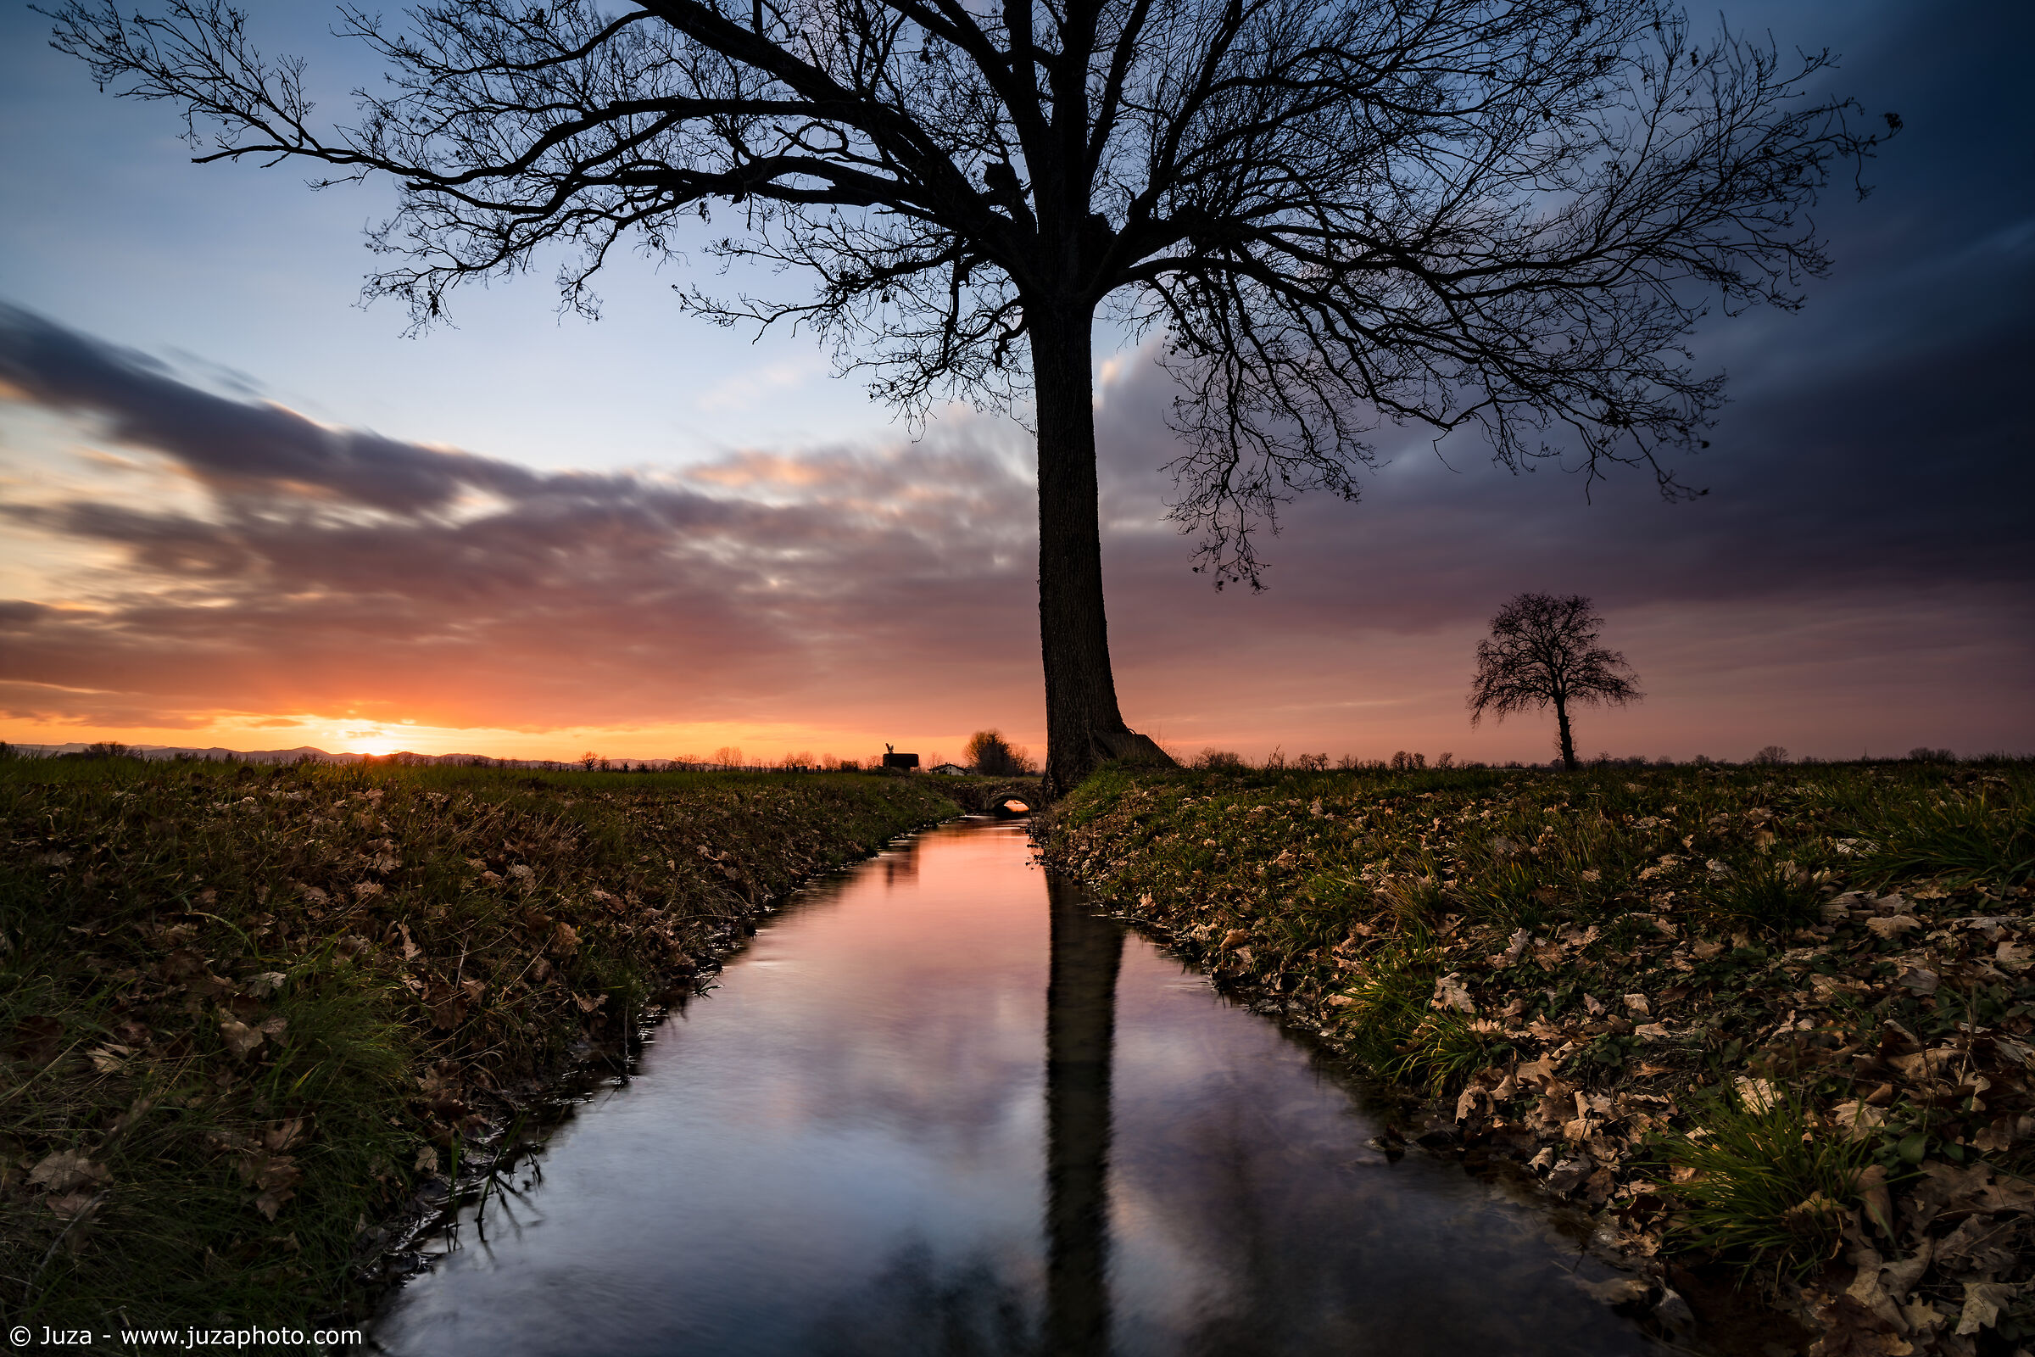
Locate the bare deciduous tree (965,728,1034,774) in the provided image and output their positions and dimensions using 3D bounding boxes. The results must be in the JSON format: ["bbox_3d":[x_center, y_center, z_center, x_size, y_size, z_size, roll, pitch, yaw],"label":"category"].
[{"bbox_3d":[-2.440,9.300,130.000,8.600,6.100,7.800,0,-5,0],"label":"bare deciduous tree"}]

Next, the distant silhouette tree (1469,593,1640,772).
[{"bbox_3d":[26.400,0.200,50.000,7.800,8.800,7.600,0,-5,0],"label":"distant silhouette tree"}]

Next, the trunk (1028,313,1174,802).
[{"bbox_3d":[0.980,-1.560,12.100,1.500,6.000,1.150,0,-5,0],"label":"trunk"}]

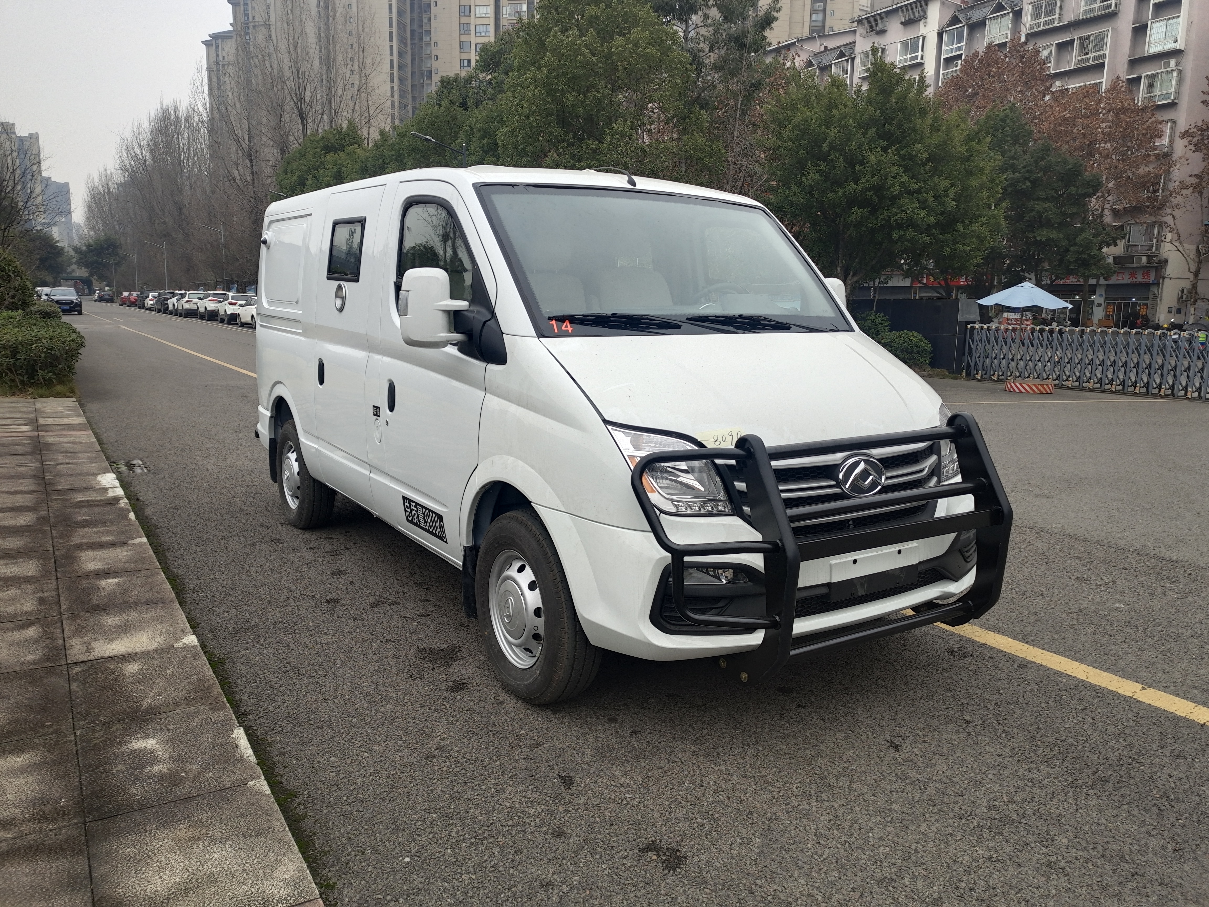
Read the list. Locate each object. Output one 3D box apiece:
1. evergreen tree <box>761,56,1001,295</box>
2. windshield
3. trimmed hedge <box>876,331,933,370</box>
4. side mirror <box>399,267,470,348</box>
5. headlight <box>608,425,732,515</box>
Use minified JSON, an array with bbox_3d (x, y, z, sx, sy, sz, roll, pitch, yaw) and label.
[{"bbox_3d":[6.551,-5.722,21.642,5.500,7.300,5.200,4,10,16],"label":"evergreen tree"},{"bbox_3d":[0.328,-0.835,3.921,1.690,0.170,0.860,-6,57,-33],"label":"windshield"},{"bbox_3d":[6.117,-2.110,18.700,1.150,0.860,1.250,-6,12,-31],"label":"trimmed hedge"},{"bbox_3d":[-0.639,-0.545,3.428,0.260,0.310,0.180,-6,12,-33],"label":"side mirror"},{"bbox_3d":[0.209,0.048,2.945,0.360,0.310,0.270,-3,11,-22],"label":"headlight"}]

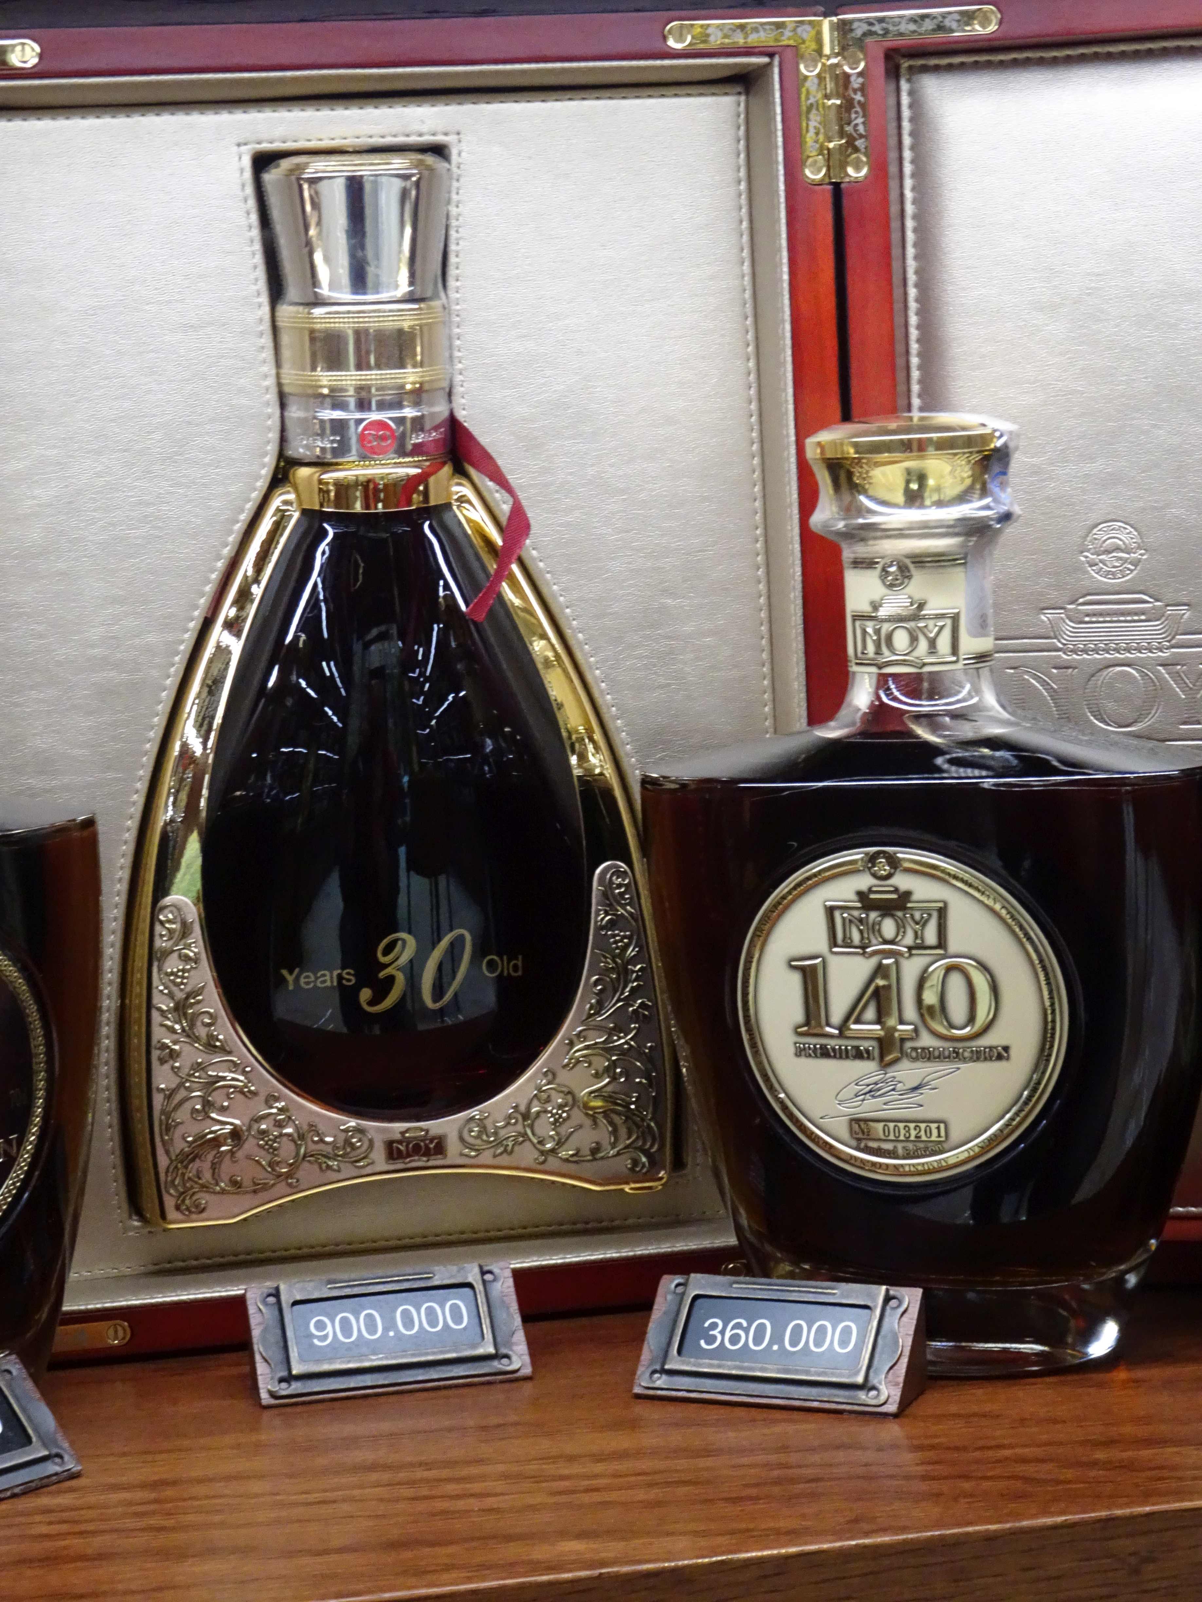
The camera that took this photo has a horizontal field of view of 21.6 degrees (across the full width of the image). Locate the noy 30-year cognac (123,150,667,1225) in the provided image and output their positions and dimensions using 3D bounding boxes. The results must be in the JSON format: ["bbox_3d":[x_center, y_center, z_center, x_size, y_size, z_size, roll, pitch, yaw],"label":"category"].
[{"bbox_3d":[-0.065,-0.035,0.905,0.154,0.298,0.068,-4,7,-11],"label":"noy 30-year cognac"}]

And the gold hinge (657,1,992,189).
[{"bbox_3d":[0.065,-0.197,0.882,0.093,0.047,0.011,-3,7,-1],"label":"gold hinge"}]

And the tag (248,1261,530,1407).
[{"bbox_3d":[-0.058,0.145,0.858,0.073,0.028,0.029,-4,7,-11],"label":"tag"}]

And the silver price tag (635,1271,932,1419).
[{"bbox_3d":[0.046,0.144,0.832,0.073,0.028,0.029,0,8,22],"label":"silver price tag"}]

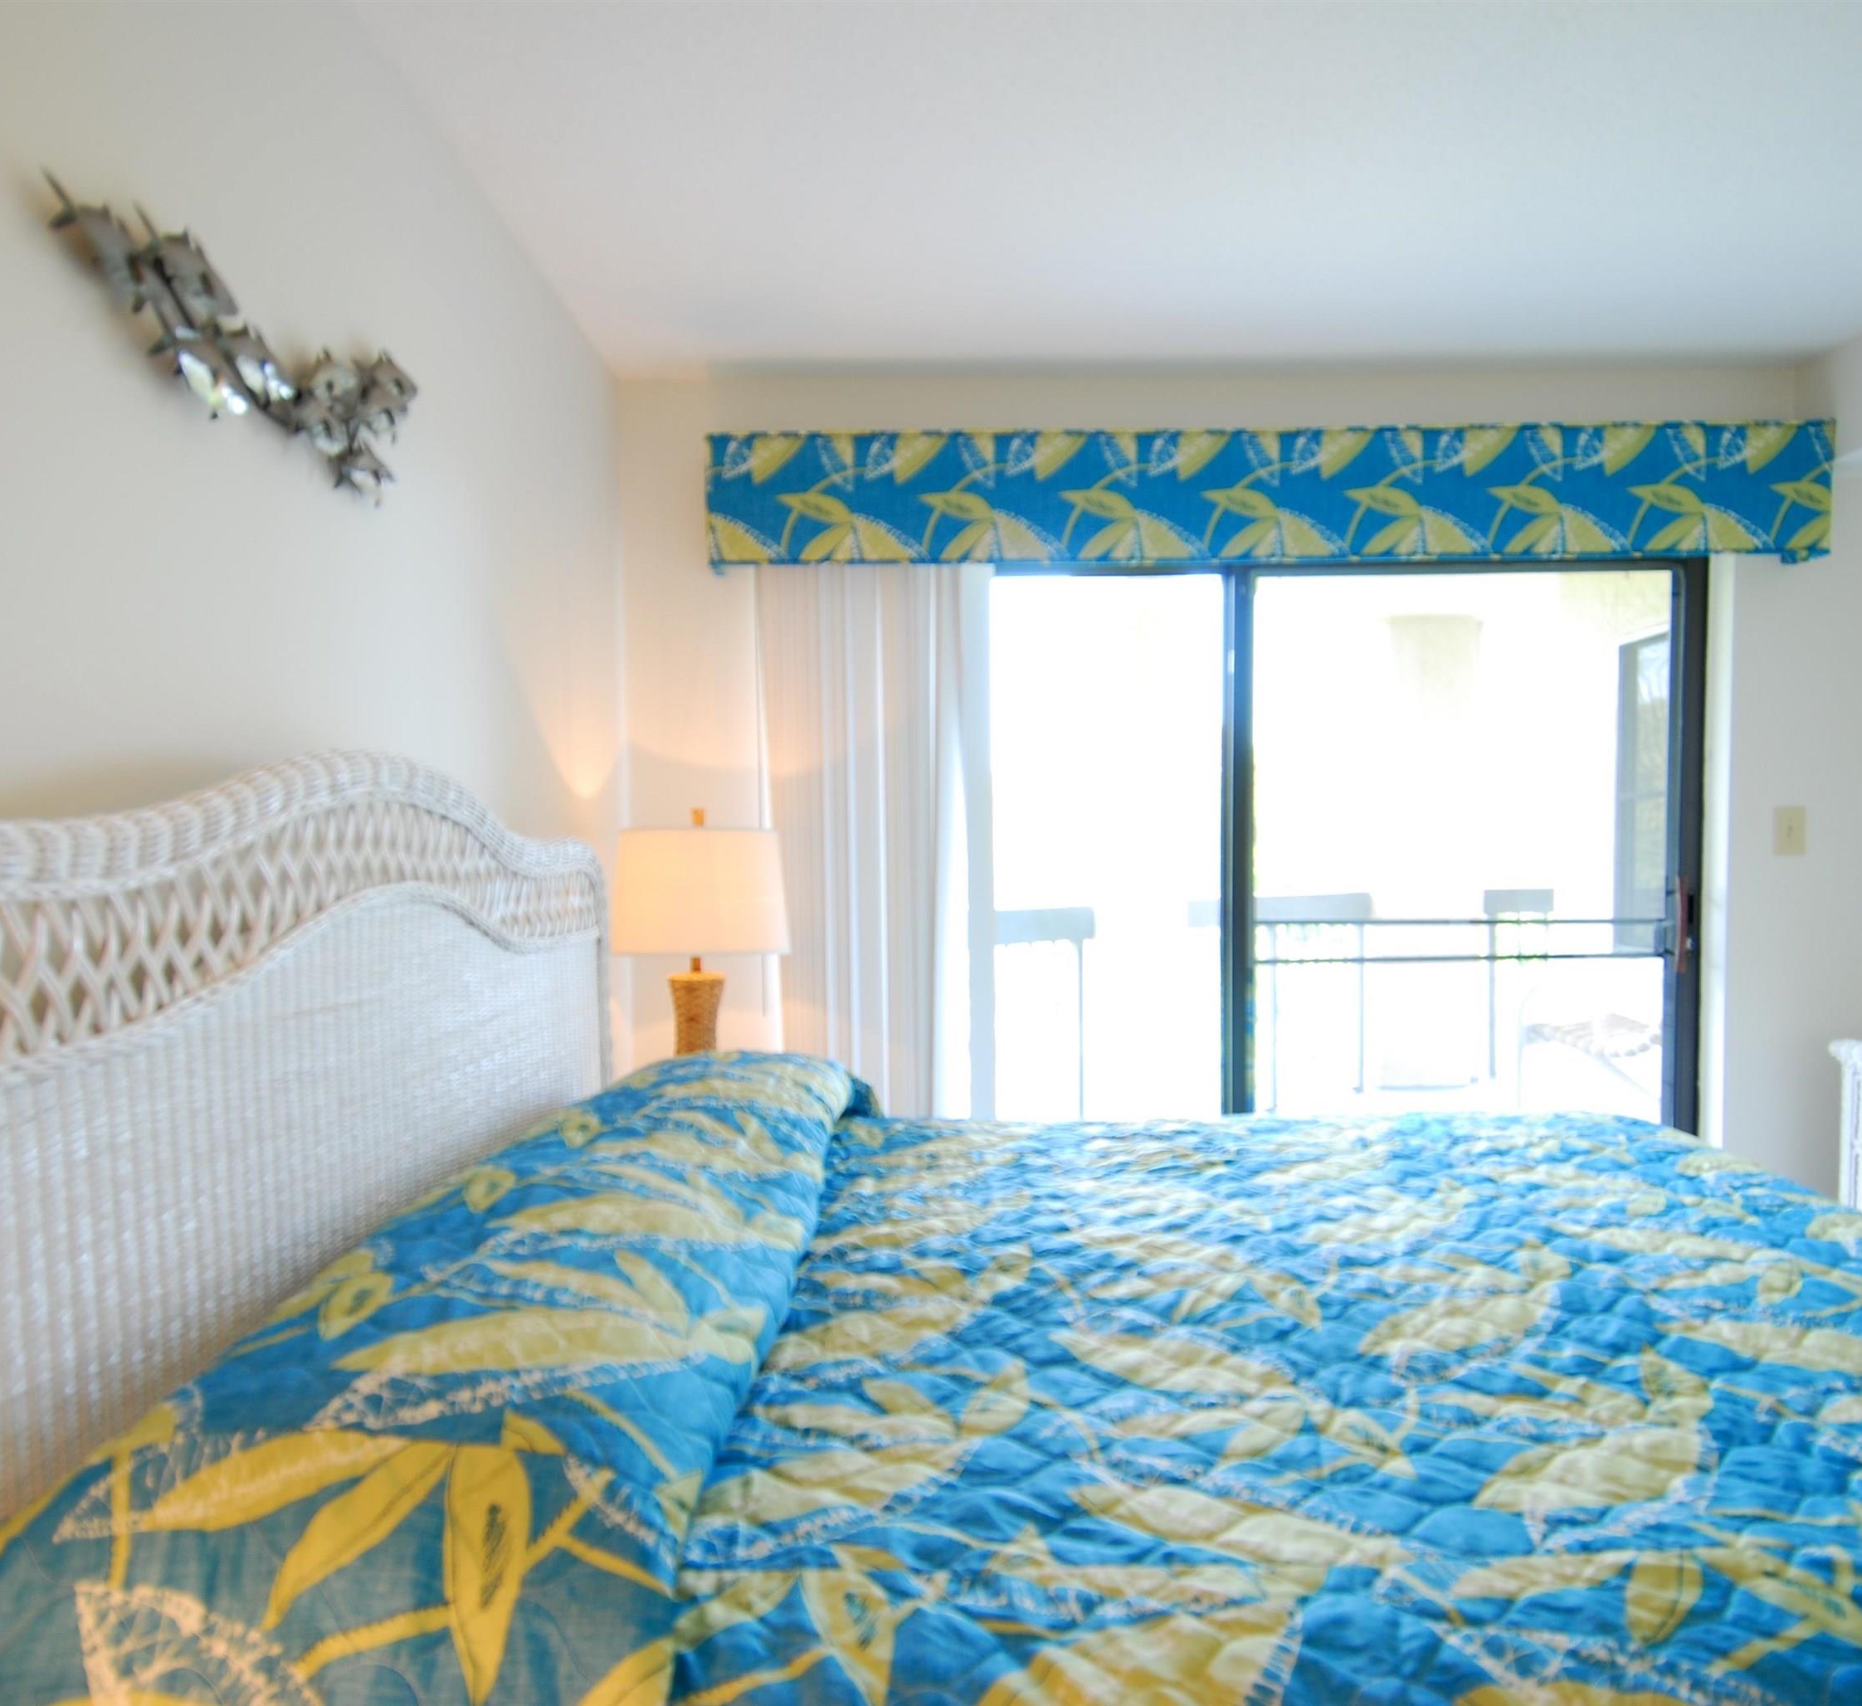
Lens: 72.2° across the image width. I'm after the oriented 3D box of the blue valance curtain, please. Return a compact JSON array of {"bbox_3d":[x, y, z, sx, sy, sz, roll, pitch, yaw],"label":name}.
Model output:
[{"bbox_3d":[0.813,-0.873,3.158,2.714,0.324,0.130,0,1,1],"label":"blue valance curtain"}]

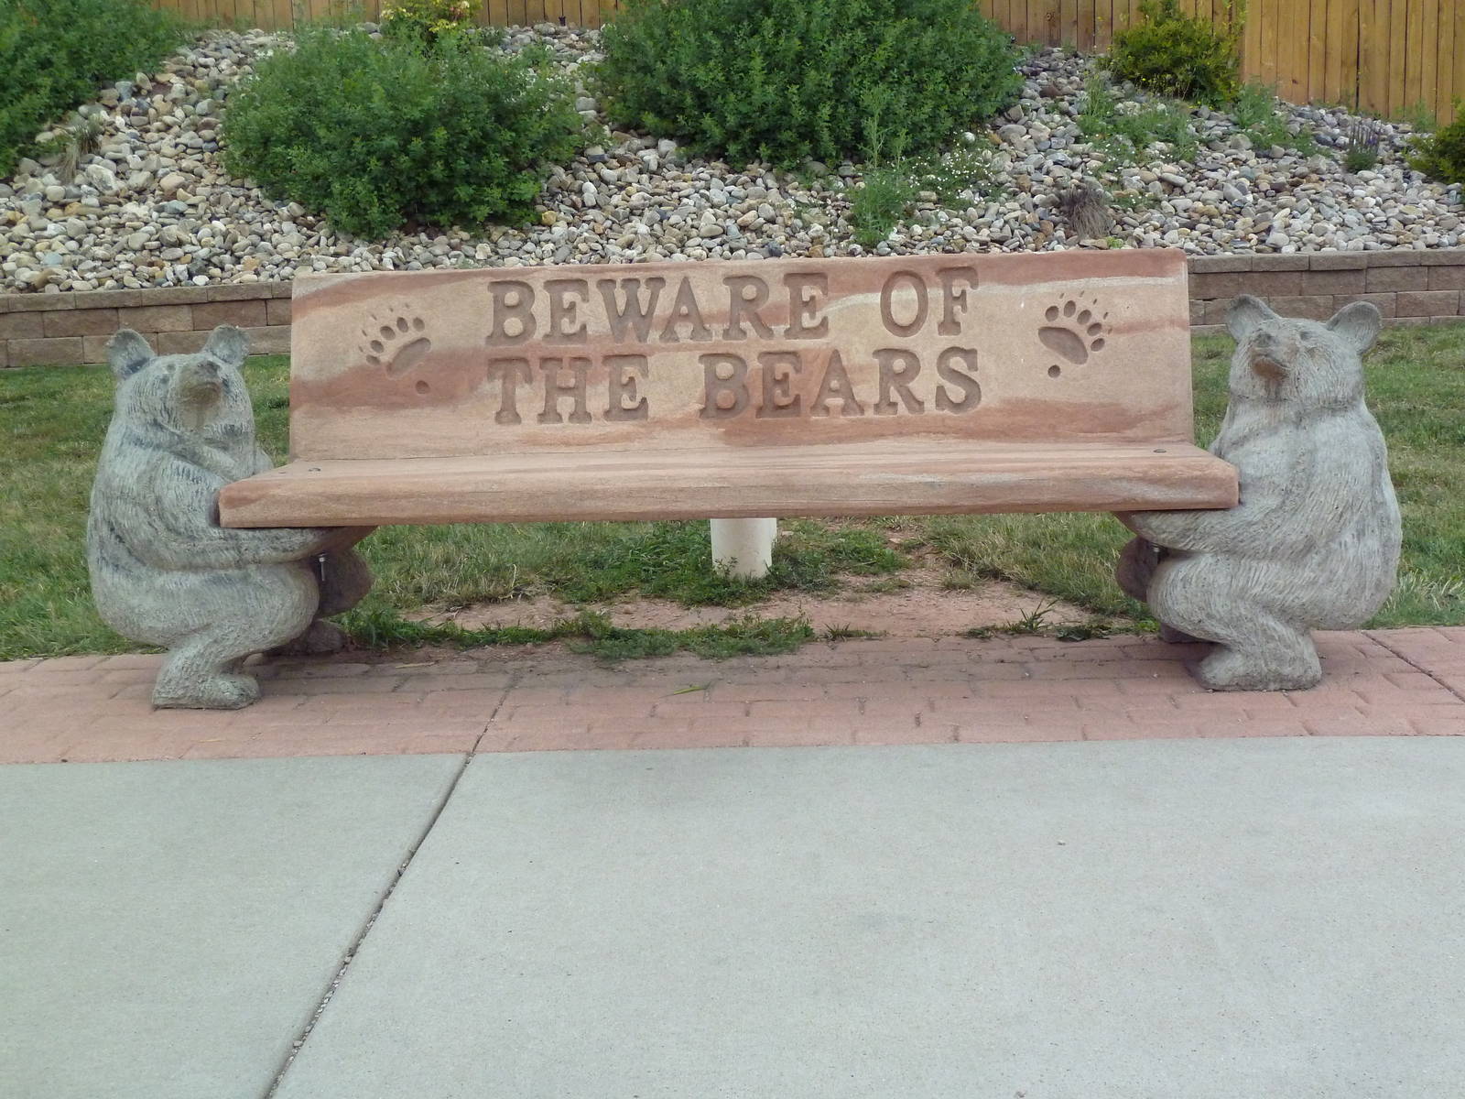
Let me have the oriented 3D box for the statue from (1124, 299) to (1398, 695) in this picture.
[{"bbox_3d":[1.095,-0.141,3.463,0.564,0.743,0.573,-2,11,-4],"label":"statue"}]

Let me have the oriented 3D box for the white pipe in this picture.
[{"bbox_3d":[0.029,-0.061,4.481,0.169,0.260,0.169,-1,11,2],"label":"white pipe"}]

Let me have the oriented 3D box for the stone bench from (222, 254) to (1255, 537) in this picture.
[{"bbox_3d":[-0.010,-0.339,3.416,1.911,0.465,0.609,-1,11,2],"label":"stone bench"}]

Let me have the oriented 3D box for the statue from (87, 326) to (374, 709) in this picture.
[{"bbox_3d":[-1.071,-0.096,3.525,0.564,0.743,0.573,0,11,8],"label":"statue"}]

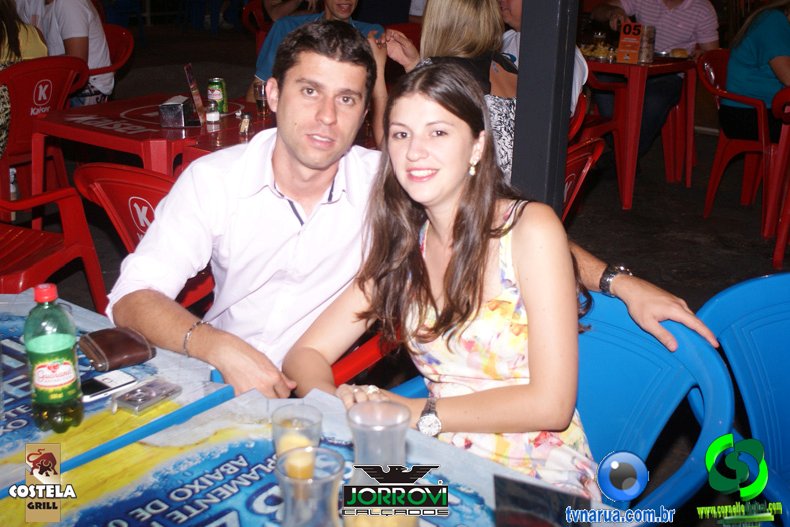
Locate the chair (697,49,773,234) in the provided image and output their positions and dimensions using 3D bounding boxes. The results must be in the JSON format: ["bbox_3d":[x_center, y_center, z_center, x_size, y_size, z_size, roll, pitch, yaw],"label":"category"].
[{"bbox_3d":[1.762,-0.606,4.799,0.560,0.800,0.550,-14,24,-36],"label":"chair"}]

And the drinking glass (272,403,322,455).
[{"bbox_3d":[-0.118,0.229,1.216,0.062,0.095,0.062,1,19,0],"label":"drinking glass"}]

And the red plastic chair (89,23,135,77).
[{"bbox_3d":[-1.744,-0.859,5.328,0.560,0.800,0.550,18,26,40],"label":"red plastic chair"}]

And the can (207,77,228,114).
[{"bbox_3d":[-0.621,-0.588,3.450,0.066,0.122,0.066,-1,19,-5],"label":"can"}]

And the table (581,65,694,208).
[{"bbox_3d":[1.213,-0.770,5.357,0.700,0.720,0.700,-17,26,-41],"label":"table"}]

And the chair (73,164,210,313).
[{"bbox_3d":[-0.514,0.067,2.761,0.560,0.800,0.550,13,22,29],"label":"chair"}]

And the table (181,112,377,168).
[{"bbox_3d":[-0.220,-0.046,3.242,0.700,0.720,0.700,14,23,31],"label":"table"}]

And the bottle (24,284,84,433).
[{"bbox_3d":[-0.462,0.125,1.328,0.068,0.203,0.068,-2,20,-8],"label":"bottle"}]

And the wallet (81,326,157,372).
[{"bbox_3d":[-0.447,0.131,1.579,0.098,0.027,0.102,-15,25,-38],"label":"wallet"}]

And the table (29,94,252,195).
[{"bbox_3d":[-0.811,-0.193,3.605,0.700,0.720,0.700,14,23,32],"label":"table"}]

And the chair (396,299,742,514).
[{"bbox_3d":[0.234,0.489,1.647,0.550,0.800,0.560,17,25,37],"label":"chair"}]

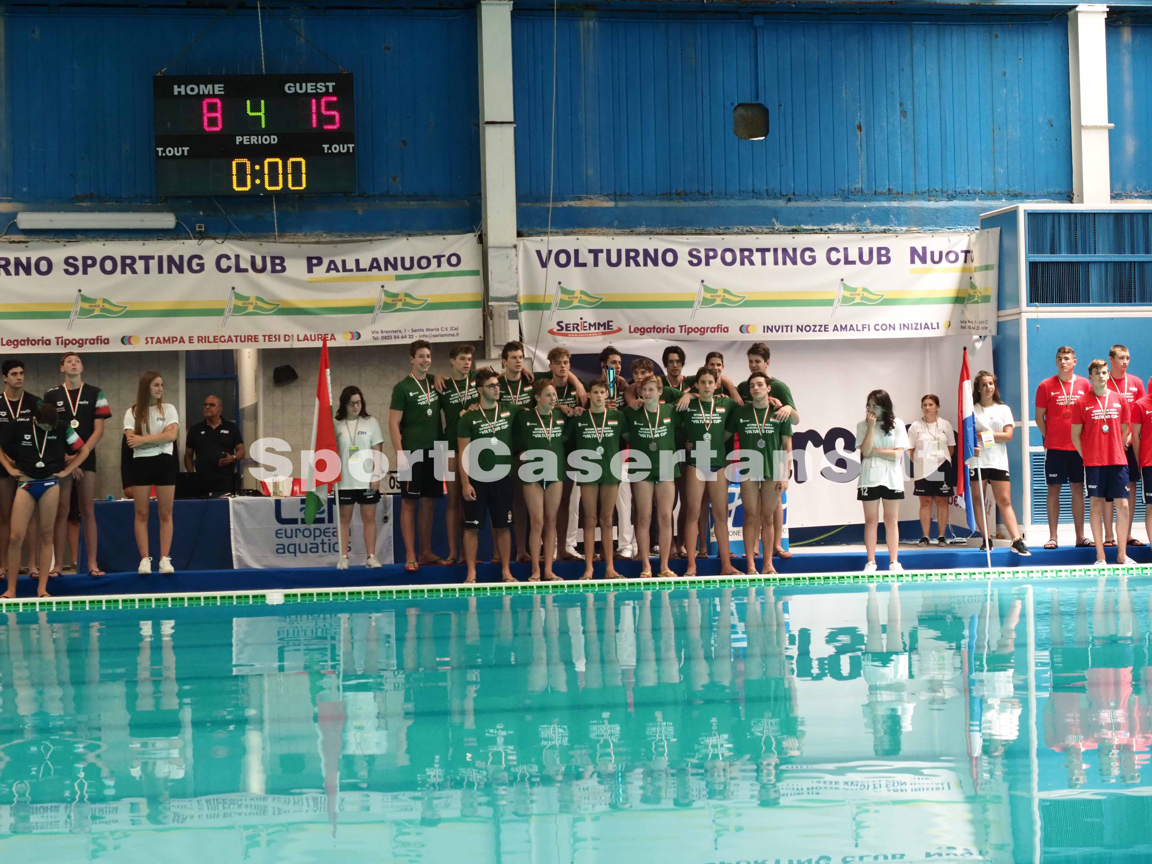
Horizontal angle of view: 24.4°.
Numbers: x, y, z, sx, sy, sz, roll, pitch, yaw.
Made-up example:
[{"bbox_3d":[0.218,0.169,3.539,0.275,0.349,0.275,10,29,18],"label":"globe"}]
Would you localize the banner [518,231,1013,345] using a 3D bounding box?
[{"bbox_3d":[1.918,-1.515,27.524,4.940,1.140,0.750,-1,-1,-11],"label":"banner"}]

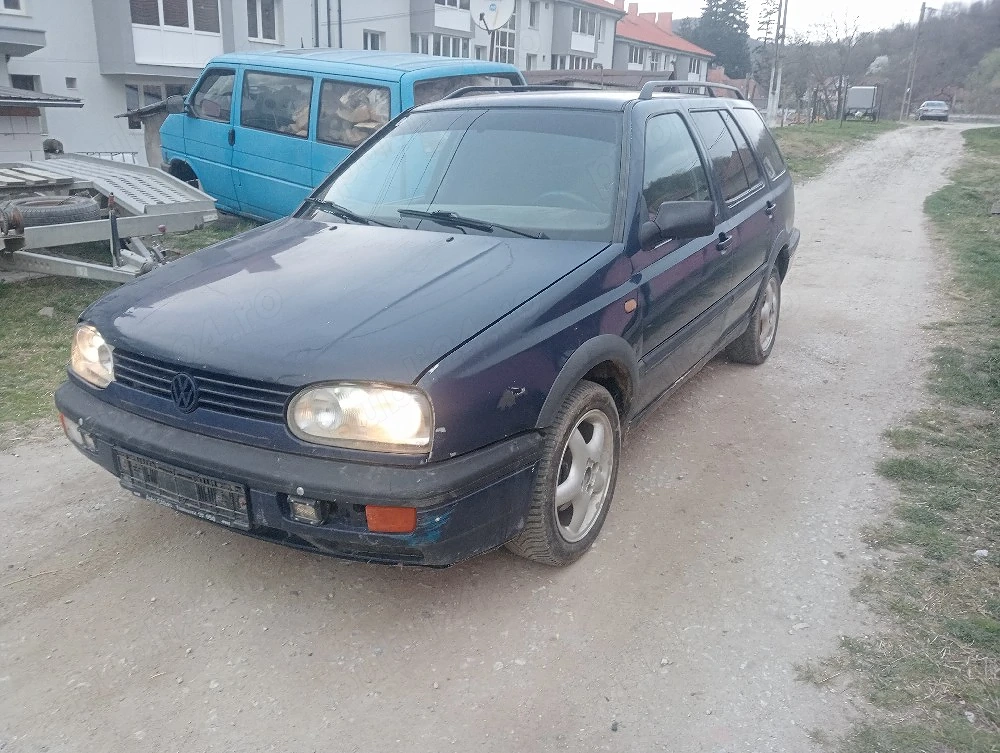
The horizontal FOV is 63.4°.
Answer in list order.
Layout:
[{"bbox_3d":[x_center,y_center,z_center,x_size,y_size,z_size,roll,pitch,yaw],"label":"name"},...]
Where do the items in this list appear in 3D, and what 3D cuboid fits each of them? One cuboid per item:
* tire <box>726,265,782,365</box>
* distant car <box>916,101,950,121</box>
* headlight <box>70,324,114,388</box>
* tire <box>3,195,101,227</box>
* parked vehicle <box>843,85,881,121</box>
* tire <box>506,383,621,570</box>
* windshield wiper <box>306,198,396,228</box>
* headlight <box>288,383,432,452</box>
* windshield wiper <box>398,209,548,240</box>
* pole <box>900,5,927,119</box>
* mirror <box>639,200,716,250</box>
[{"bbox_3d":[1.438,-0.368,4.627,0.200,0.580,0.580,10,21,29],"label":"tire"},{"bbox_3d":[33.449,-20.486,62.500,1.720,1.420,4.450,8,19,18],"label":"distant car"},{"bbox_3d":[-1.252,-0.069,2.497,0.365,0.165,0.150,13,22,36],"label":"headlight"},{"bbox_3d":[-3.239,-1.184,5.850,0.610,0.180,0.610,13,22,28],"label":"tire"},{"bbox_3d":[24.546,-18.537,55.000,2.000,2.250,3.500,8,18,22],"label":"parked vehicle"},{"bbox_3d":[0.178,0.286,2.513,0.200,0.580,0.580,11,20,29],"label":"tire"},{"bbox_3d":[-0.600,-0.672,3.306,0.550,0.060,0.070,20,25,28],"label":"windshield wiper"},{"bbox_3d":[-0.343,0.092,1.985,0.365,0.165,0.150,7,20,22],"label":"headlight"},{"bbox_3d":[-0.115,-0.527,2.780,0.660,0.055,0.080,17,24,32],"label":"windshield wiper"},{"bbox_3d":[31.689,-24.188,62.000,0.500,8.500,0.400,9,19,24],"label":"pole"},{"bbox_3d":[0.624,-0.535,2.805,0.215,0.145,0.160,10,21,29],"label":"mirror"}]

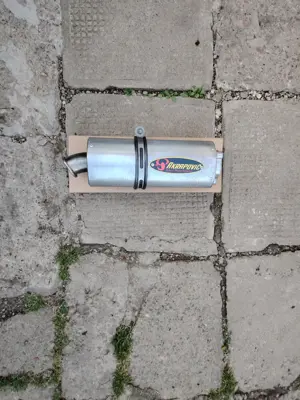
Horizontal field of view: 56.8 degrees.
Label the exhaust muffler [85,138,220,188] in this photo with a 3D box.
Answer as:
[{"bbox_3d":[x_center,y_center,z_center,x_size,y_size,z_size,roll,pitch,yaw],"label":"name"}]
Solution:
[{"bbox_3d":[0.014,-0.107,0.795,0.390,0.106,0.150,1,88,0],"label":"exhaust muffler"}]

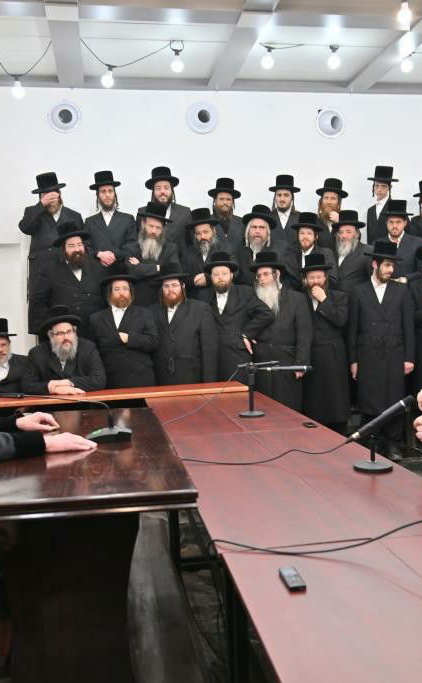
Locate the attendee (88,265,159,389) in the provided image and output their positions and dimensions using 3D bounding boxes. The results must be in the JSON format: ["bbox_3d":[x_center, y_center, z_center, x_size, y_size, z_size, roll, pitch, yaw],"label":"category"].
[{"bbox_3d":[-0.720,0.207,5.893,0.600,1.720,0.400,-2,3,-3],"label":"attendee"}]

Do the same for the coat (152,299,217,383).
[{"bbox_3d":[-0.221,0.193,5.978,0.580,1.120,0.360,-1,3,14],"label":"coat"}]

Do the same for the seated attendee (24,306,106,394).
[{"bbox_3d":[-1.057,0.432,5.104,0.620,1.371,0.750,-3,3,-14],"label":"seated attendee"}]

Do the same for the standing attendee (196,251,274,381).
[{"bbox_3d":[0.136,0.134,5.893,0.620,1.814,0.420,-2,3,3],"label":"standing attendee"}]

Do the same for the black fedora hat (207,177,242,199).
[{"bbox_3d":[0.137,-1.574,6.950,0.335,0.140,0.370,-2,3,0],"label":"black fedora hat"}]

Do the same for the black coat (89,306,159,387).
[{"bbox_3d":[-0.724,0.222,5.650,0.600,1.090,0.400,-2,3,-3],"label":"black coat"}]

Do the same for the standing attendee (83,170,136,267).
[{"bbox_3d":[-1.026,-0.821,6.900,0.530,1.835,0.380,-2,3,-6],"label":"standing attendee"}]

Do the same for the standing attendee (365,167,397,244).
[{"bbox_3d":[1.778,-0.943,7.100,0.460,1.765,0.340,0,3,34],"label":"standing attendee"}]

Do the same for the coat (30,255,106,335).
[{"bbox_3d":[-1.285,-0.195,6.279,0.640,1.150,0.400,-3,3,-23],"label":"coat"}]

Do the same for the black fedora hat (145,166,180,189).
[{"bbox_3d":[-0.490,-1.657,6.900,0.340,0.150,0.360,-7,-5,-4],"label":"black fedora hat"}]

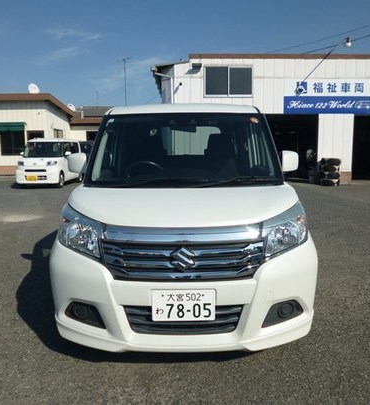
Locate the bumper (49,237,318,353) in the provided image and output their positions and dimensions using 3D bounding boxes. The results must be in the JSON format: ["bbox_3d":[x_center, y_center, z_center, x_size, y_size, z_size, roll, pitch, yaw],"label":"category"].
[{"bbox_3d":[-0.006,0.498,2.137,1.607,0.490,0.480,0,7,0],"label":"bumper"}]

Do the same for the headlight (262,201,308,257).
[{"bbox_3d":[0.601,0.147,2.184,0.342,0.245,0.400,0,7,0],"label":"headlight"}]

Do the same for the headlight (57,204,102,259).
[{"bbox_3d":[-0.615,0.147,2.184,0.340,0.245,0.400,0,7,0],"label":"headlight"}]

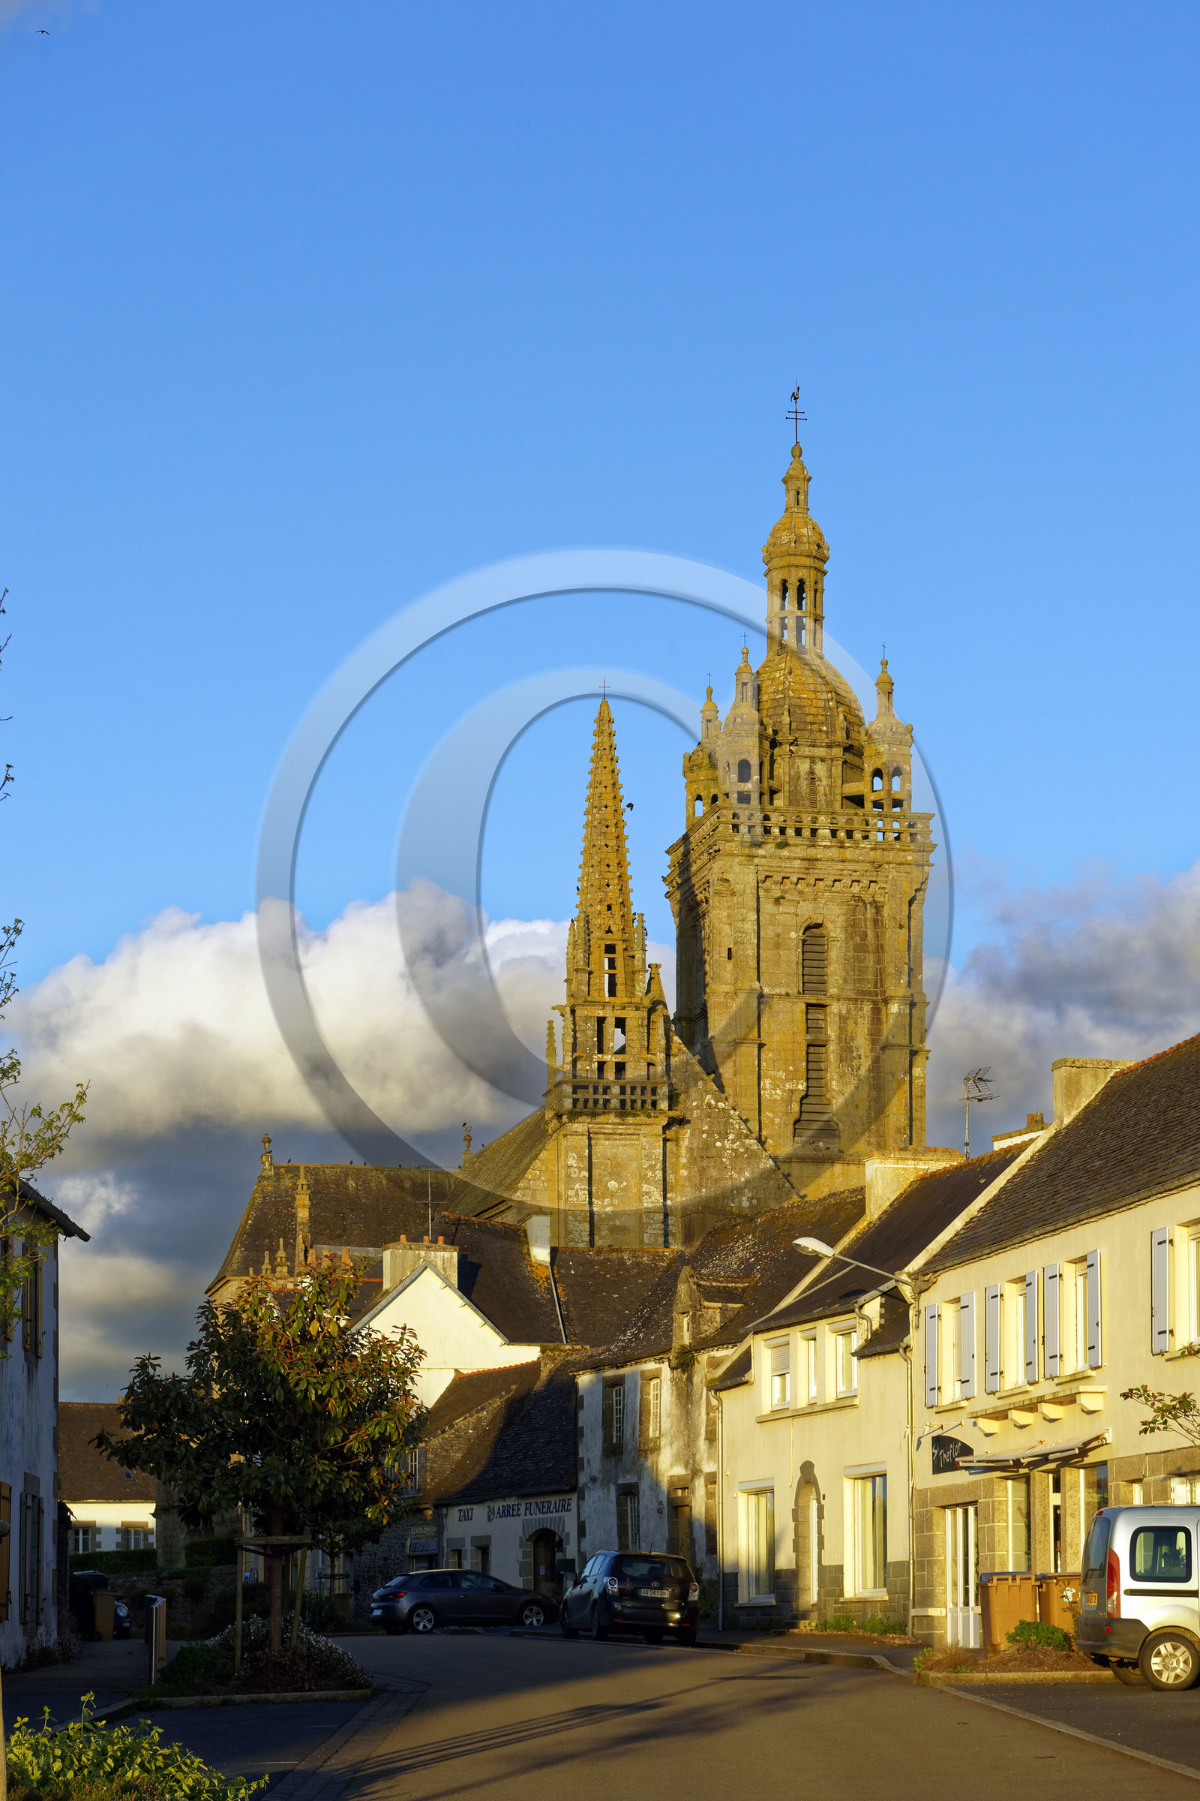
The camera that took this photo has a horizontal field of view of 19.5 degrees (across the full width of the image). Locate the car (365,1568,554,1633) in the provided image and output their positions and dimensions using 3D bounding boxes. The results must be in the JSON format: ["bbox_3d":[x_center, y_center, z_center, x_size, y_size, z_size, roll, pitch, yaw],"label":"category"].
[{"bbox_3d":[-2.923,15.734,78.713,4.230,1.446,1.810,3,-10,-20],"label":"car"}]

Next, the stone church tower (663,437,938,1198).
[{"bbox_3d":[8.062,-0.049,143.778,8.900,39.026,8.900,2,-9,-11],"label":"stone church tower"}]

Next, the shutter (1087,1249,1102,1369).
[{"bbox_3d":[6.627,5.489,46.889,0.045,1.530,0.460,2,-9,-13],"label":"shutter"}]

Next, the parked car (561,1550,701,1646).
[{"bbox_3d":[0.508,12.371,62.327,1.790,1.620,4.440,1,-9,-9],"label":"parked car"}]

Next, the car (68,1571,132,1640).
[{"bbox_3d":[-11.617,16.026,79.621,1.660,1.540,3.700,2,-9,-13],"label":"car"}]

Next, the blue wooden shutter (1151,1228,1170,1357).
[{"bbox_3d":[7.151,4.994,44.689,0.045,1.557,0.460,2,-9,-13],"label":"blue wooden shutter"}]

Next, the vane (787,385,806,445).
[{"bbox_3d":[8.273,-20.410,147.003,0.800,2.568,0.150,2,-9,-11],"label":"vane"}]

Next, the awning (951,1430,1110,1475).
[{"bbox_3d":[5.915,7.651,48.437,0.700,0.500,4.400,2,-9,-13],"label":"awning"}]

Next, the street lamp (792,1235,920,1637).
[{"bbox_3d":[3.959,8.219,53.778,2.041,6.126,0.300,2,-9,-15],"label":"street lamp"}]

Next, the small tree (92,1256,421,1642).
[{"bbox_3d":[-3.606,6.060,37.638,3.500,4.315,3.400,0,-9,0],"label":"small tree"}]

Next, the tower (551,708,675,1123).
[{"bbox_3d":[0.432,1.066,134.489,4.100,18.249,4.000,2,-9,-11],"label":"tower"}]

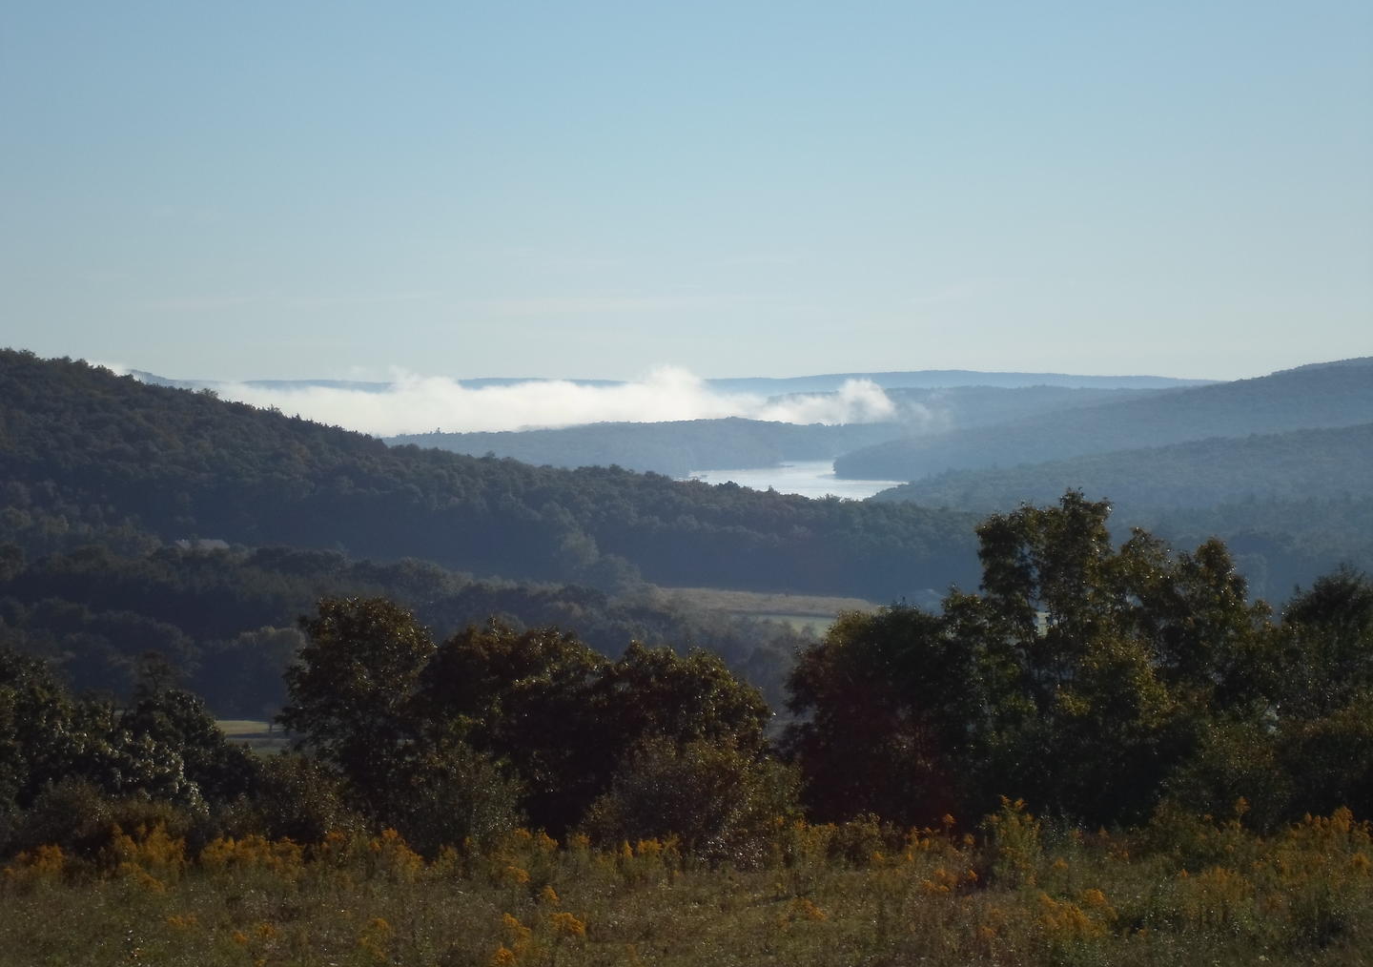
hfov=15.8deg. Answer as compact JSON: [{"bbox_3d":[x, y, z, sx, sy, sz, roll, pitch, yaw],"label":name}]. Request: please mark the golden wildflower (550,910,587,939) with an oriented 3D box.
[{"bbox_3d":[-0.837,3.116,35.000,0.255,0.200,0.230,0,1,0],"label":"golden wildflower"}]

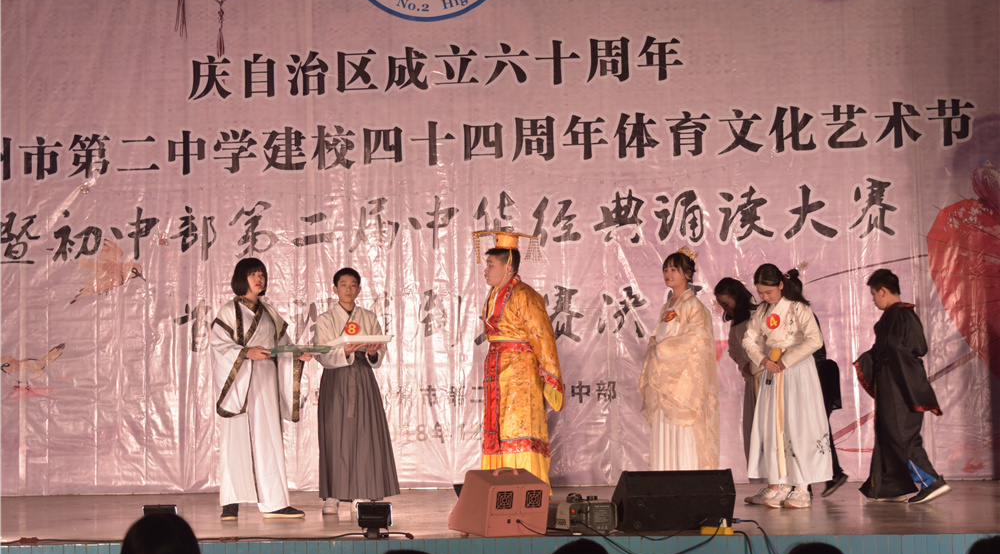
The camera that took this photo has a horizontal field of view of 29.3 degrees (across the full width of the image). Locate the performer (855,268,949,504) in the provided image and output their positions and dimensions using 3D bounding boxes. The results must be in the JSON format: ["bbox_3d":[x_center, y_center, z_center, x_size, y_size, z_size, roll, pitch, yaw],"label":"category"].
[{"bbox_3d":[2.567,0.694,12.250,0.580,1.500,0.520,-2,-3,17],"label":"performer"}]

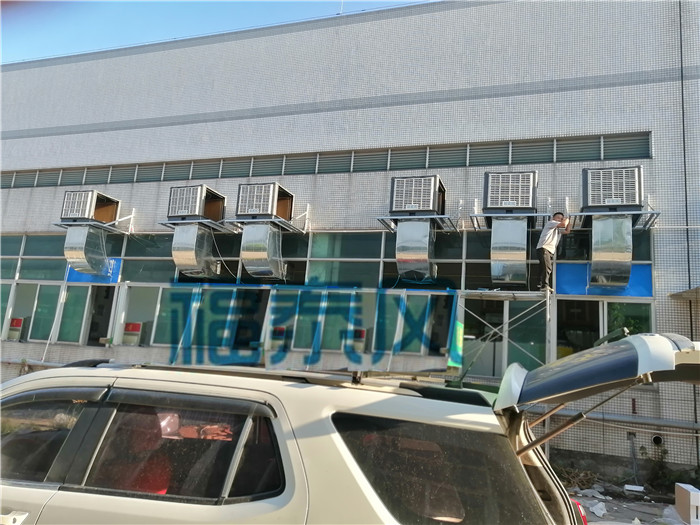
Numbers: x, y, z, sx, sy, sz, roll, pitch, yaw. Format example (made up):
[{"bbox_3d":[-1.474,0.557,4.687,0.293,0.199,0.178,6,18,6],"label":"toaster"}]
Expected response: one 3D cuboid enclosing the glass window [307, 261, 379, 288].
[{"bbox_3d":[-0.151,0.272,12.243,1.801,0.615,0.100,1,-10,18],"label":"glass window"}]

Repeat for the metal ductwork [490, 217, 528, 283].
[{"bbox_3d":[3.495,-0.231,11.492,0.717,1.278,0.940,1,-10,19],"label":"metal ductwork"}]

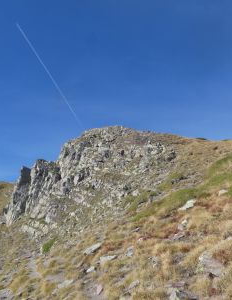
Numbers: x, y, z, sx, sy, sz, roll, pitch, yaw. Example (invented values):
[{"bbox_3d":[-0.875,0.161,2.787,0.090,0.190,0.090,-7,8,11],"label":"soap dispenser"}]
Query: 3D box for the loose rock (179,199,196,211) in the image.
[{"bbox_3d":[3.352,2.555,13.000,0.819,0.490,0.614,0,-7,0],"label":"loose rock"}]

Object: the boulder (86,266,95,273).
[{"bbox_3d":[-0.754,3.534,8.200,0.240,0.160,0.200,0,-11,0],"label":"boulder"}]

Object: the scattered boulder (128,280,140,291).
[{"bbox_3d":[0.354,2.590,5.300,0.222,0.123,0.167,0,-7,0],"label":"scattered boulder"}]

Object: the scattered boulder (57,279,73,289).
[{"bbox_3d":[-1.263,3.274,6.800,0.381,0.140,0.285,0,-7,0],"label":"scattered boulder"}]

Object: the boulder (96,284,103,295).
[{"bbox_3d":[-0.369,3.119,6.200,0.140,0.190,0.140,0,-11,0],"label":"boulder"}]

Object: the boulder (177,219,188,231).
[{"bbox_3d":[2.230,2.499,9.300,0.390,0.341,0.293,0,-7,0],"label":"boulder"}]

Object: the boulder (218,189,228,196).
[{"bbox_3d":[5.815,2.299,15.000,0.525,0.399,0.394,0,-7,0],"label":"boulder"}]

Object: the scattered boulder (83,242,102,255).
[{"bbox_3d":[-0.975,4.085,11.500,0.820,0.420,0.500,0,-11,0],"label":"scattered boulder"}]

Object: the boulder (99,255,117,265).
[{"bbox_3d":[-0.239,3.080,7.800,0.491,0.171,0.368,0,-7,0],"label":"boulder"}]

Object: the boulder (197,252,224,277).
[{"bbox_3d":[1.908,2.312,5.600,0.548,0.346,0.411,0,-7,0],"label":"boulder"}]

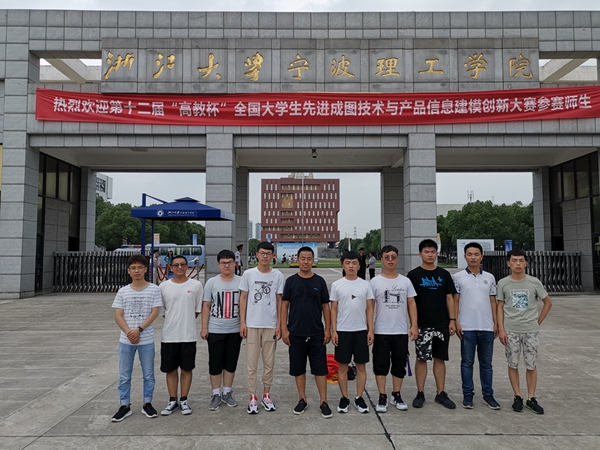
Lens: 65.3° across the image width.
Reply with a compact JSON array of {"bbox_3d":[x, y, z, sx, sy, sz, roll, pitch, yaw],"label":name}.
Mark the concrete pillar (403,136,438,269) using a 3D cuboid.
[{"bbox_3d":[4.597,-0.347,17.990,0.986,6.175,0.980,0,-3,0],"label":"concrete pillar"}]

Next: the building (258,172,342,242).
[{"bbox_3d":[0.355,-3.088,218.601,34.737,36.039,26.000,0,-3,0],"label":"building"}]

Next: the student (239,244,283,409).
[{"bbox_3d":[-0.410,1.062,5.020,0.468,1.791,0.320,0,-3,0],"label":"student"}]

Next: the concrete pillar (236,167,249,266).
[{"bbox_3d":[-2.916,0.154,22.085,0.940,5.686,0.920,0,-4,0],"label":"concrete pillar"}]

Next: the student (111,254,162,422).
[{"bbox_3d":[-1.708,1.147,4.912,0.513,1.665,0.380,1,-4,-8],"label":"student"}]

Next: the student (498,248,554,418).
[{"bbox_3d":[2.469,1.135,5.136,0.549,1.718,0.360,-1,-4,10],"label":"student"}]

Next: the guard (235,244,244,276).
[{"bbox_3d":[-2.241,1.622,17.317,0.380,1.800,0.500,0,-4,-6],"label":"guard"}]

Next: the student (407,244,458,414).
[{"bbox_3d":[1.493,1.084,5.294,0.548,1.840,0.360,0,-4,5],"label":"student"}]

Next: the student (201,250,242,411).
[{"bbox_3d":[-0.850,1.121,5.144,0.464,1.689,0.330,0,-3,0],"label":"student"}]

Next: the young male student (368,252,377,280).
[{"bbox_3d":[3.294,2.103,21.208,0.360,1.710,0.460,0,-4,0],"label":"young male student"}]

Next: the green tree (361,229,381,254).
[{"bbox_3d":[15.009,4.259,94.925,5.800,7.000,5.800,0,-4,0],"label":"green tree"}]

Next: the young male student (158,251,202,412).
[{"bbox_3d":[-1.282,1.161,5.052,0.446,1.654,0.360,0,-4,-6],"label":"young male student"}]

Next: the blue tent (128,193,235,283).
[{"bbox_3d":[-3.451,0.783,14.192,2.478,3.465,2.478,0,-3,0],"label":"blue tent"}]

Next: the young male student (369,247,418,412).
[{"bbox_3d":[1.020,1.089,5.088,0.493,1.743,0.310,0,-3,0],"label":"young male student"}]

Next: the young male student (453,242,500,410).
[{"bbox_3d":[1.923,1.081,5.150,0.489,1.766,0.310,0,-3,0],"label":"young male student"}]

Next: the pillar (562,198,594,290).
[{"bbox_3d":[12.728,0.935,20.948,0.600,3.969,2.140,0,-3,0],"label":"pillar"}]

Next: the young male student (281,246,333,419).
[{"bbox_3d":[0.073,1.092,4.934,0.534,1.719,0.330,0,-3,0],"label":"young male student"}]

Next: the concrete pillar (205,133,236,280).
[{"bbox_3d":[-2.912,-0.319,17.338,0.940,6.004,0.960,0,-4,0],"label":"concrete pillar"}]

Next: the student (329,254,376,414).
[{"bbox_3d":[0.576,1.143,5.136,0.459,1.701,0.320,0,-4,0],"label":"student"}]

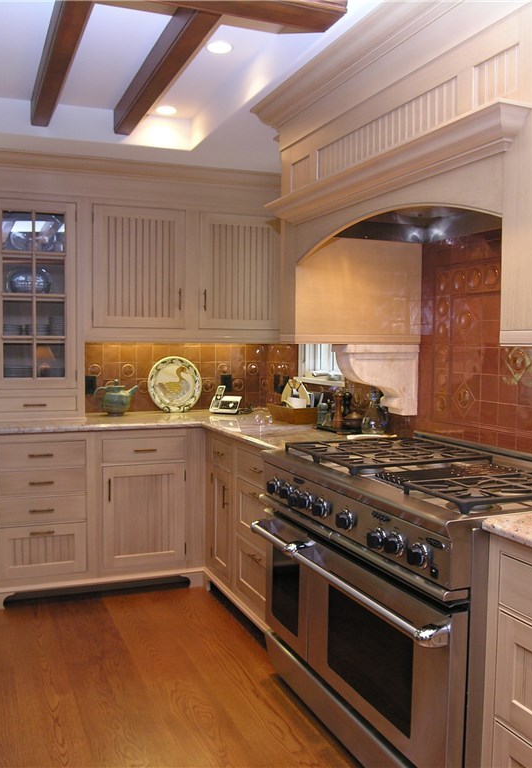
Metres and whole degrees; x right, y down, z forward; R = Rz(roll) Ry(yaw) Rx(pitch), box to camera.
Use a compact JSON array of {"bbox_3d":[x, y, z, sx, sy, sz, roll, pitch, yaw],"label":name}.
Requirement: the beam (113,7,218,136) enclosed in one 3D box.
[{"bbox_3d":[-0.446,-1.301,2.959,0.080,0.115,1.480,0,3,-23],"label":"beam"}]

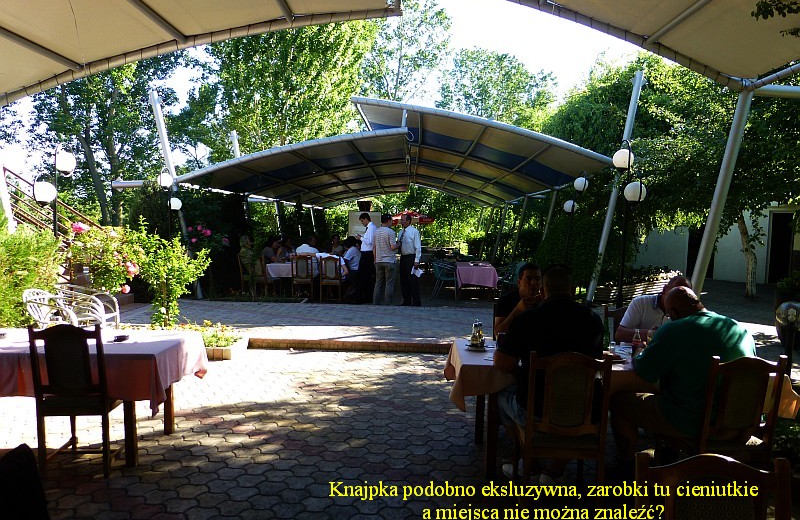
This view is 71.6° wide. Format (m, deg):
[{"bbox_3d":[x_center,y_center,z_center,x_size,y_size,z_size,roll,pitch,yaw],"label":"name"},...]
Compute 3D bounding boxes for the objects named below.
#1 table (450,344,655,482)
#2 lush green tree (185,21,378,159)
[{"bbox_3d":[1.130,0.998,3.825,1.600,0.760,0.840,0,3,0],"label":"table"},{"bbox_3d":[-5.469,-5.924,26.729,8.200,11.800,7.800,1,3,0],"label":"lush green tree"}]

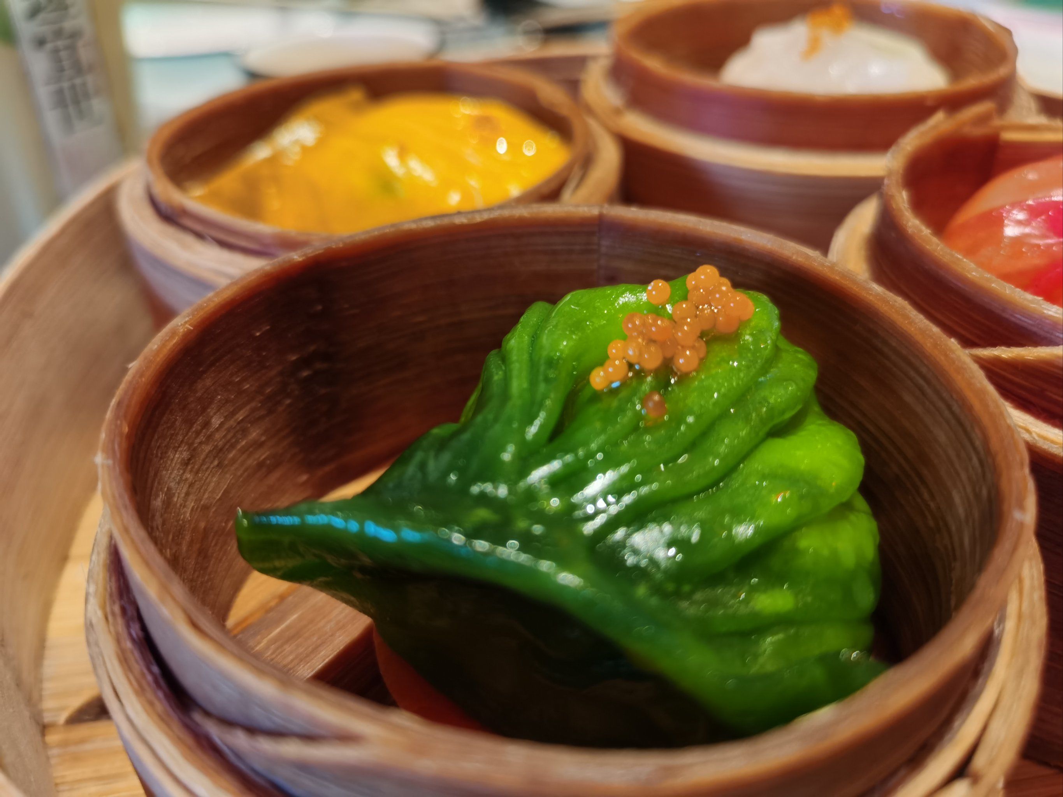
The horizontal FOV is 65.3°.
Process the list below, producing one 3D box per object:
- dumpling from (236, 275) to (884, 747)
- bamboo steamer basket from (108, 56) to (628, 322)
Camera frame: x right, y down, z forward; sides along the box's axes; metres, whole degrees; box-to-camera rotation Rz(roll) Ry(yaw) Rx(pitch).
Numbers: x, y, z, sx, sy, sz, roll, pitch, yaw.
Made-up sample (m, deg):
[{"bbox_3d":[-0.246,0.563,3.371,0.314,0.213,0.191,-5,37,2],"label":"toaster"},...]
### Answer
[{"bbox_3d":[0.005,0.011,0.098,0.068,0.035,0.052,5,38,9],"label":"dumpling"},{"bbox_3d":[-0.030,-0.031,0.179,0.099,0.054,0.099,-2,38,0],"label":"bamboo steamer basket"}]

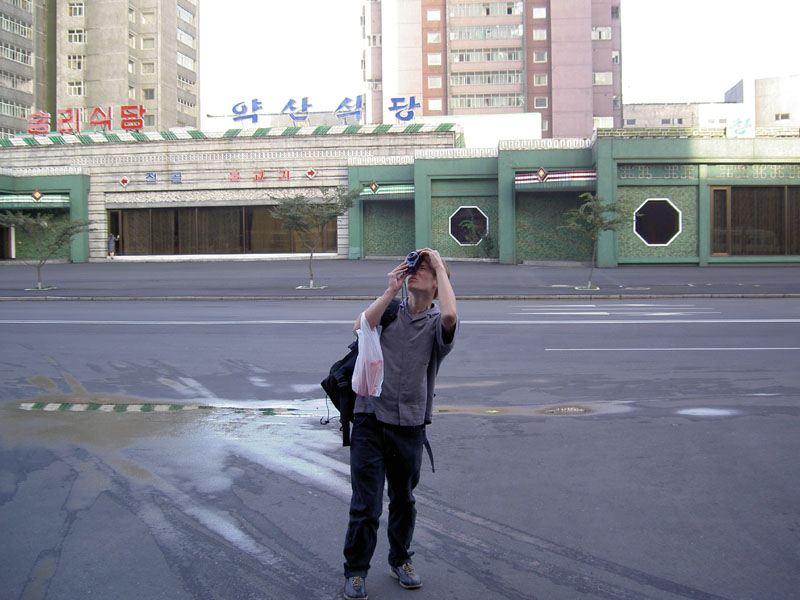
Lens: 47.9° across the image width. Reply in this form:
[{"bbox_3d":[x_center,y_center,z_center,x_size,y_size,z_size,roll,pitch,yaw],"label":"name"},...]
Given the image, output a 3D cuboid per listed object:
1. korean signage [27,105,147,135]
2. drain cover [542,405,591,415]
[{"bbox_3d":[-19.826,-11.396,57.000,8.000,1.550,0.300,0,4,8],"label":"korean signage"},{"bbox_3d":[1.713,1.136,9.300,0.510,0.040,0.520,0,4,5],"label":"drain cover"}]

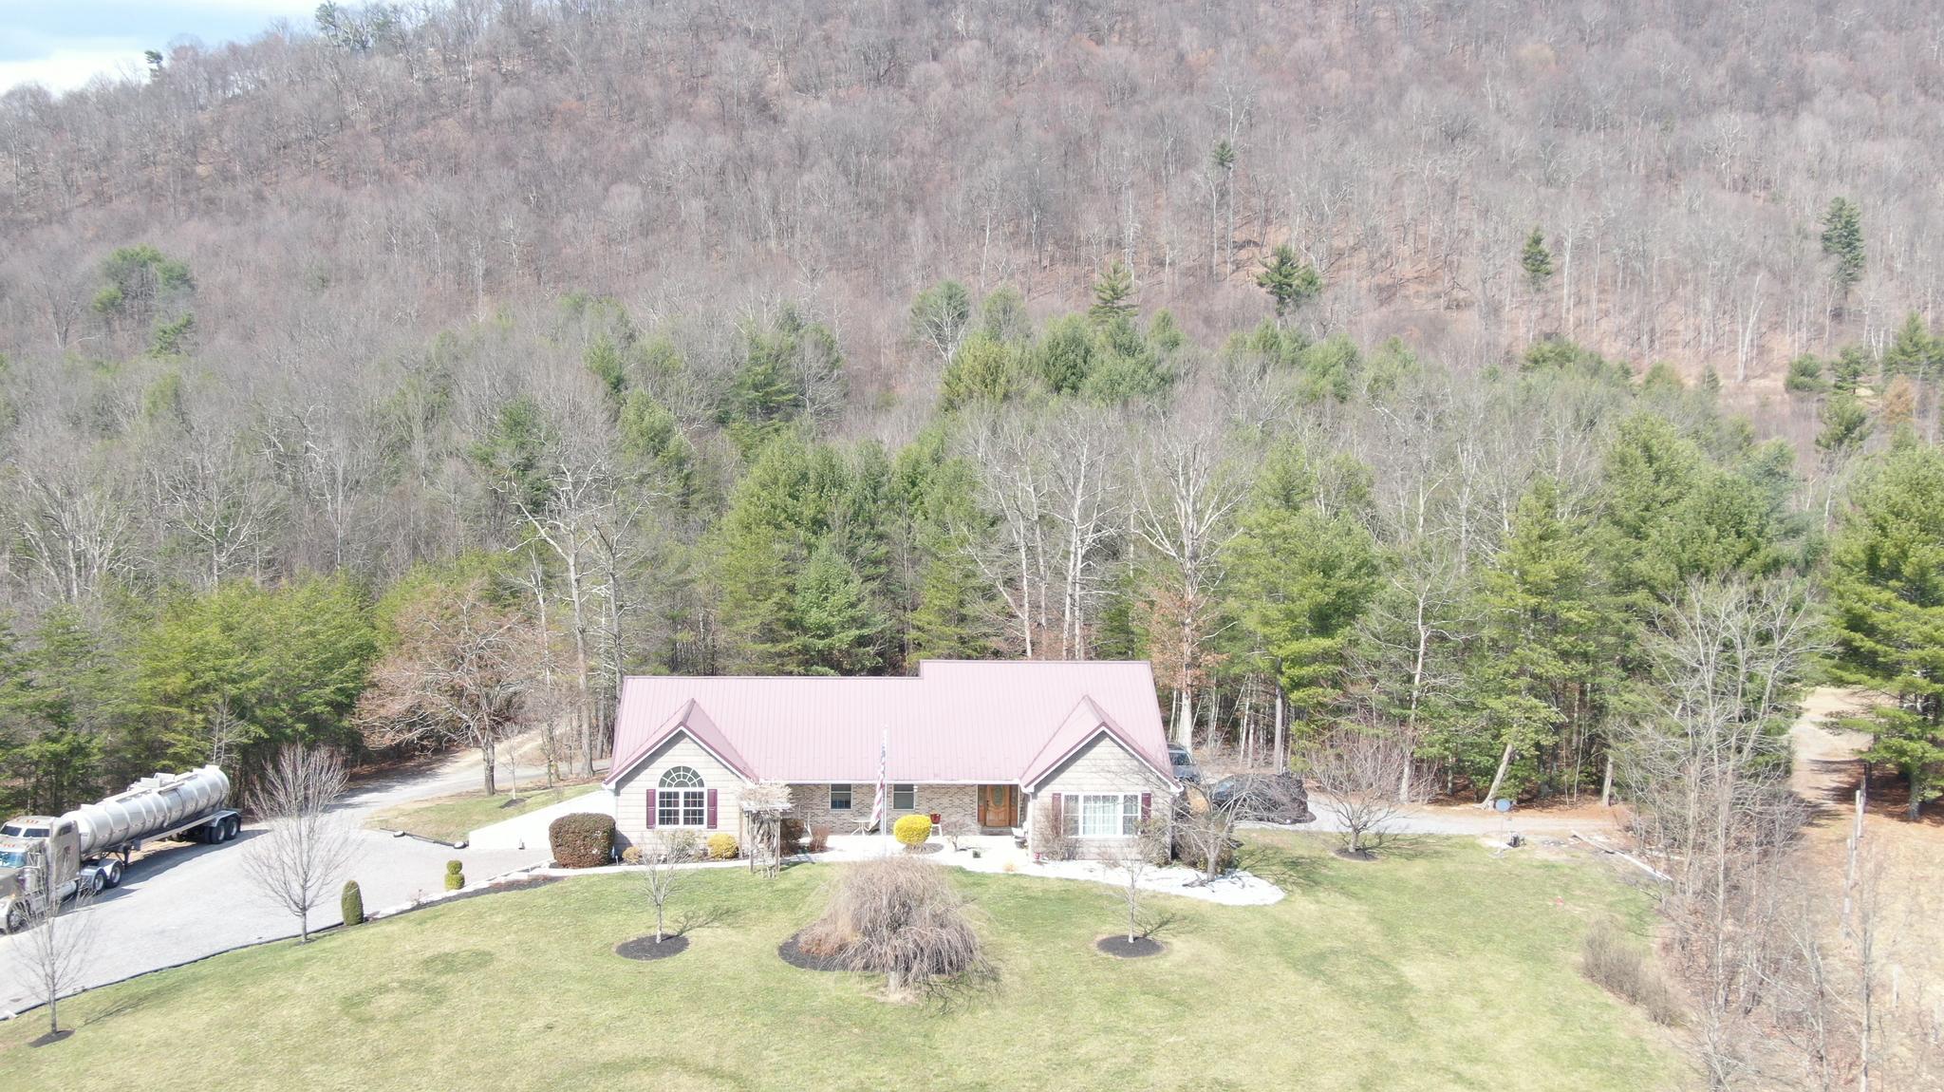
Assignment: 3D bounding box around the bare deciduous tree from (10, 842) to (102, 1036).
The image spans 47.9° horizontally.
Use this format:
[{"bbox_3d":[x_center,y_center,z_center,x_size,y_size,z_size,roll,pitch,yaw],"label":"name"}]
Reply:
[{"bbox_3d":[-28.039,12.010,67.000,2.800,5.950,2.800,0,5,-3],"label":"bare deciduous tree"}]

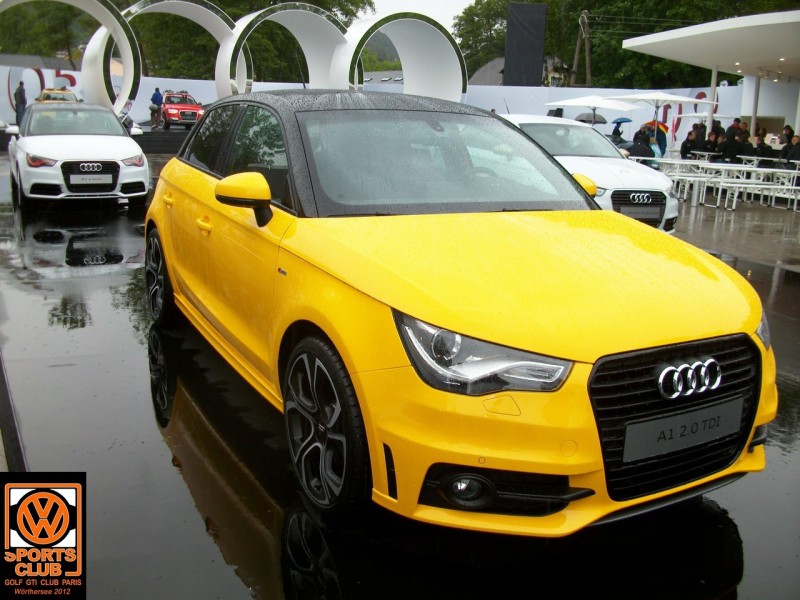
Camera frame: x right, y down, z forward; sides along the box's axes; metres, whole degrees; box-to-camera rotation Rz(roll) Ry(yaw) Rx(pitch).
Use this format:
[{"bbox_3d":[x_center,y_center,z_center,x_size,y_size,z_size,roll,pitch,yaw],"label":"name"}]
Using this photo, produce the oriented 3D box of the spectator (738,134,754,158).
[{"bbox_3d":[9.018,-3.663,20.647,0.550,1.320,0.720,11,16,36],"label":"spectator"}]

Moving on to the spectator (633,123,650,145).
[{"bbox_3d":[6.147,-3.754,20.000,0.500,1.550,0.400,11,16,32],"label":"spectator"}]

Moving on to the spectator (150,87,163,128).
[{"bbox_3d":[-10.597,-8.357,34.235,0.520,1.780,0.360,1,13,-6],"label":"spectator"}]

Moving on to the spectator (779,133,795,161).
[{"bbox_3d":[10.382,-3.755,21.000,0.500,1.450,0.450,9,15,24],"label":"spectator"}]

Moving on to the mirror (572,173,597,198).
[{"bbox_3d":[0.901,-0.528,3.880,0.210,0.180,0.150,-5,16,-29],"label":"mirror"}]

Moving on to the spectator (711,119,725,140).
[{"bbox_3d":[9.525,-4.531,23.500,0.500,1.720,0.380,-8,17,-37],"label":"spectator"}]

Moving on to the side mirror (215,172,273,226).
[{"bbox_3d":[-0.607,-0.390,3.050,0.210,0.180,0.150,-5,16,-29],"label":"side mirror"}]

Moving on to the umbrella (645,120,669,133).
[{"bbox_3d":[6.841,-4.501,21.000,0.980,0.620,0.980,18,12,-4],"label":"umbrella"}]

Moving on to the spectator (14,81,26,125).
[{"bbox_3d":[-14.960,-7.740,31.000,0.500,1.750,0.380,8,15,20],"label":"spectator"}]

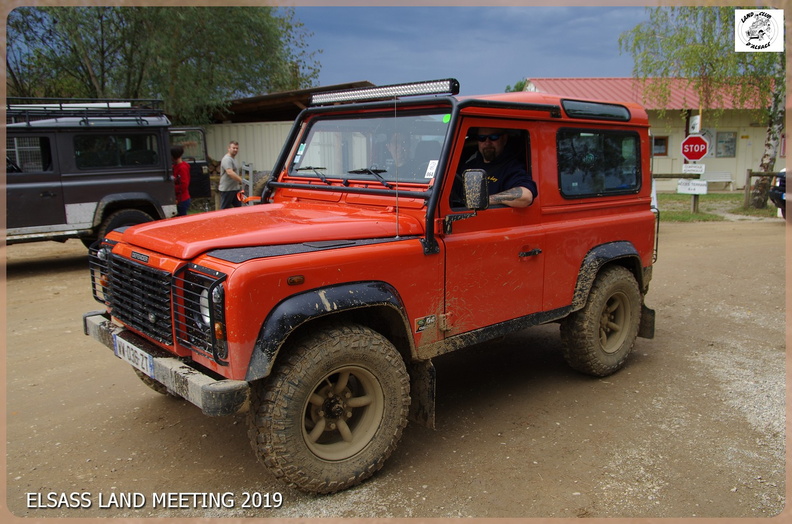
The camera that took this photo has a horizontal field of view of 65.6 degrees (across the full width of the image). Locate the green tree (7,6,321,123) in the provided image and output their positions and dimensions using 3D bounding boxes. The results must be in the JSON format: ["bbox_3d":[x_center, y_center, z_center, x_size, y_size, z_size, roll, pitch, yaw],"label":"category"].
[{"bbox_3d":[-7.345,-5.244,16.636,10.000,8.200,7.500,0,8,0],"label":"green tree"}]

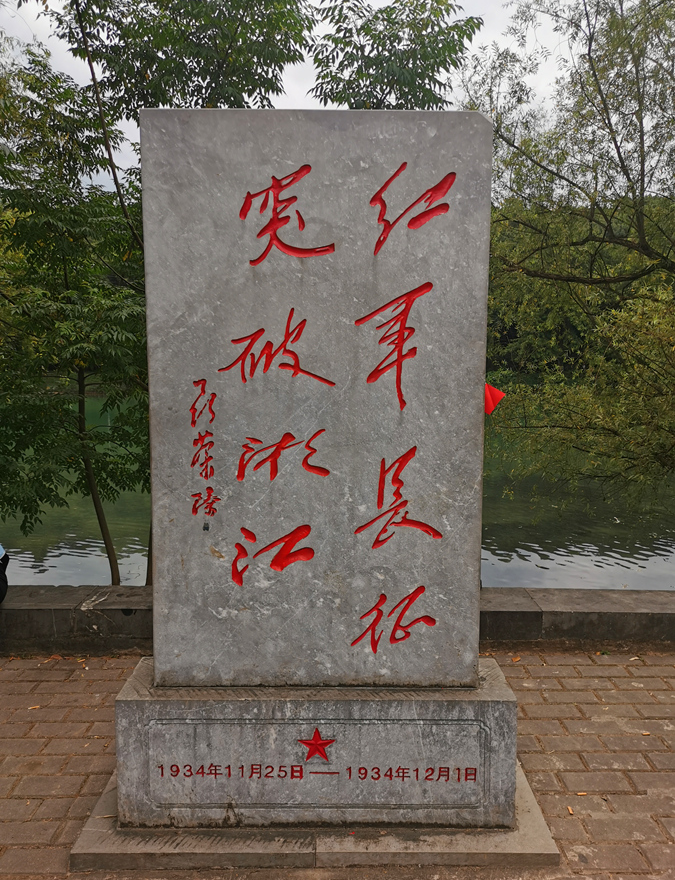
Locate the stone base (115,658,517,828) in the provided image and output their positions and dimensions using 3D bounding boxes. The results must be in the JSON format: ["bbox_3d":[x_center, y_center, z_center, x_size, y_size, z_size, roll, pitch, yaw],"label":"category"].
[{"bbox_3d":[-0.064,0.972,2.283,1.210,0.411,0.309,0,6,0],"label":"stone base"}]

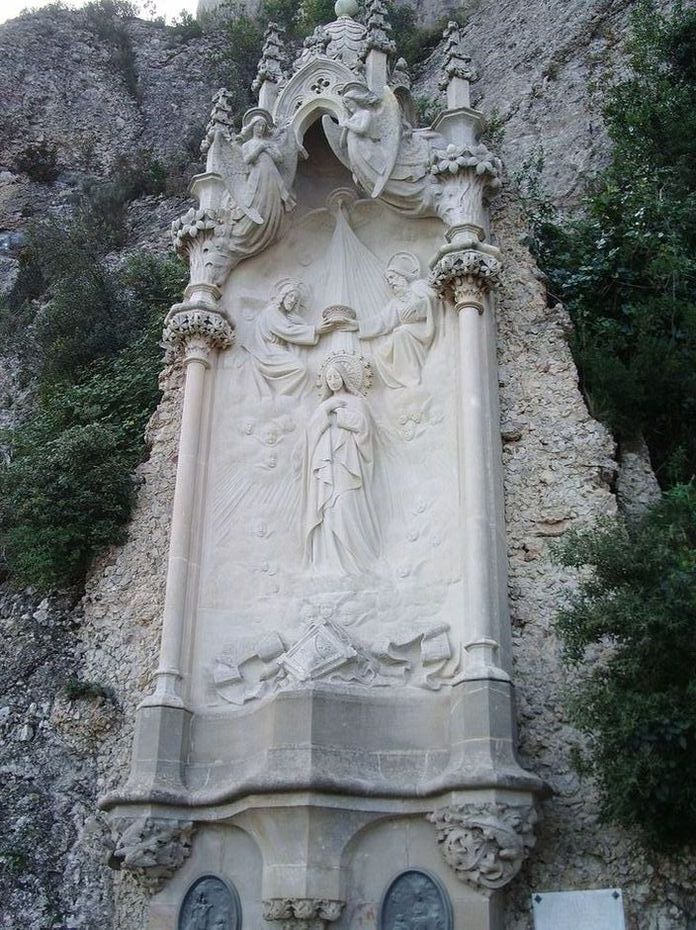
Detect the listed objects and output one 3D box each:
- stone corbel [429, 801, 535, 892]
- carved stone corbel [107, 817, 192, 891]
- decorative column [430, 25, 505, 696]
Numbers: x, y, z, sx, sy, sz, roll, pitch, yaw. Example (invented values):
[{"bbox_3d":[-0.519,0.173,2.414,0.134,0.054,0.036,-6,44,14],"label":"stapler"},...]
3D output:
[{"bbox_3d":[0.683,1.915,5.485,0.533,0.407,0.369,-9,-28,19],"label":"stone corbel"},{"bbox_3d":[-1.104,2.181,6.108,0.504,0.398,0.359,-9,-28,19],"label":"carved stone corbel"},{"bbox_3d":[0.770,-1.041,7.022,0.485,4.928,0.446,-9,-28,19],"label":"decorative column"}]

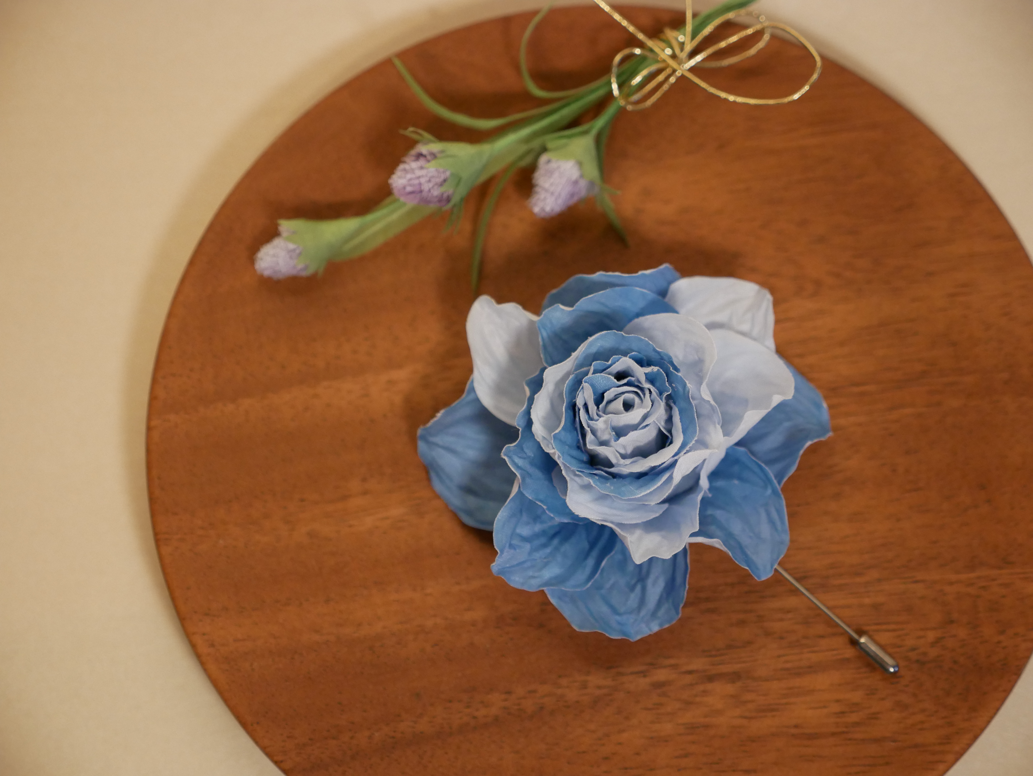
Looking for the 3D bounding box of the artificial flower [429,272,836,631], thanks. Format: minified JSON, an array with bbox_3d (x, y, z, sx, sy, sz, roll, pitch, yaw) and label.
[{"bbox_3d":[0.027,0.014,0.533,0.107,0.048,0.096,0,74,1],"label":"artificial flower"}]

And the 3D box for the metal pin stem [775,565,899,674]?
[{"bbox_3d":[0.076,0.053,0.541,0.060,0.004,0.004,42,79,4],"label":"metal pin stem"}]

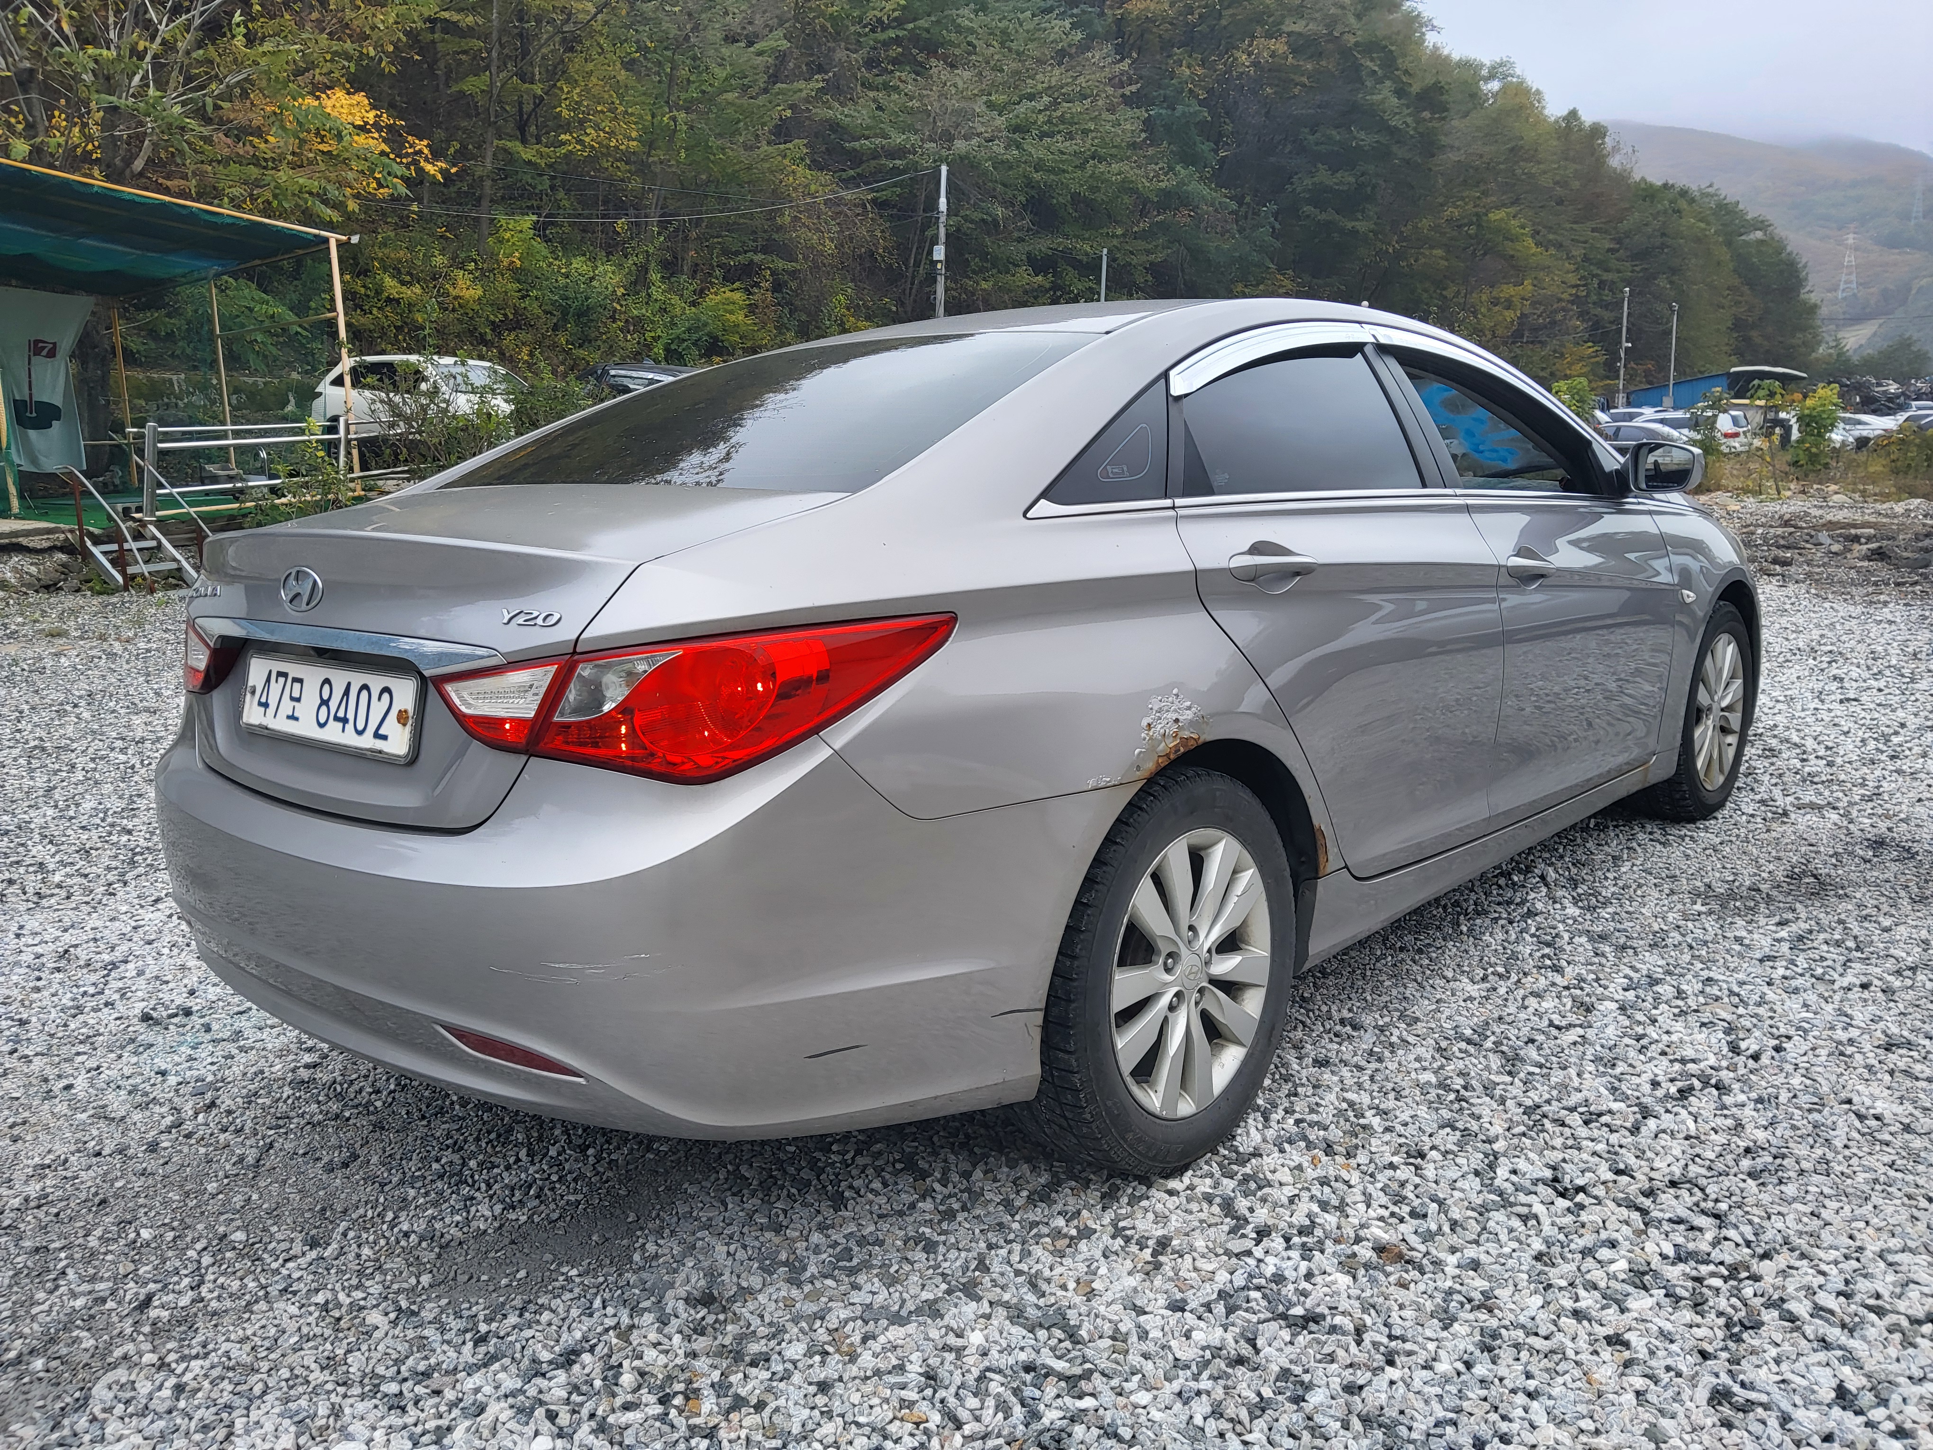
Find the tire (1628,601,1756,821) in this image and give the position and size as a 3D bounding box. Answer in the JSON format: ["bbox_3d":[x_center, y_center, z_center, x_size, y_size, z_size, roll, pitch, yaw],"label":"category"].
[{"bbox_3d":[2.159,-0.053,4.371,0.220,0.650,0.655,8,14,42],"label":"tire"}]

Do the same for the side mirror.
[{"bbox_3d":[1.661,-0.616,3.458,0.220,0.135,0.140,8,14,41],"label":"side mirror"}]

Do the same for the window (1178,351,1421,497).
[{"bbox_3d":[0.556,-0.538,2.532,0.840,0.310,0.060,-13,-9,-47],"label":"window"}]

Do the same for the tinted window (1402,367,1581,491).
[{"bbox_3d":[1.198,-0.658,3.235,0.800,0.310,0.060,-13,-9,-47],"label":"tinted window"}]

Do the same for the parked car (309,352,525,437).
[{"bbox_3d":[-8.063,-4.947,22.700,4.400,1.660,1.820,3,11,23],"label":"parked car"}]

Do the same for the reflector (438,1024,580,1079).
[{"bbox_3d":[-0.581,0.413,1.835,0.280,0.045,0.035,5,12,31],"label":"reflector"}]

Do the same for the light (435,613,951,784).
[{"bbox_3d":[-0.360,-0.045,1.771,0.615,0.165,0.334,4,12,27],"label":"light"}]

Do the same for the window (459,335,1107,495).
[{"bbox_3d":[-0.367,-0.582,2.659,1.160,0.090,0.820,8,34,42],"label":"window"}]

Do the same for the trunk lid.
[{"bbox_3d":[-0.762,-0.143,2.284,1.310,0.450,0.600,8,14,42],"label":"trunk lid"}]

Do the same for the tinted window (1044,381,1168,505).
[{"bbox_3d":[0.226,-0.441,2.231,0.360,0.200,0.050,-13,-1,-42],"label":"tinted window"}]

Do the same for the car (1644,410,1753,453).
[{"bbox_3d":[21.153,-8.574,43.500,1.830,1.680,4.600,-8,12,-31],"label":"car"}]

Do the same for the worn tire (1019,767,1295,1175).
[{"bbox_3d":[0.285,0.374,2.325,0.220,0.660,0.660,8,14,41],"label":"worn tire"}]

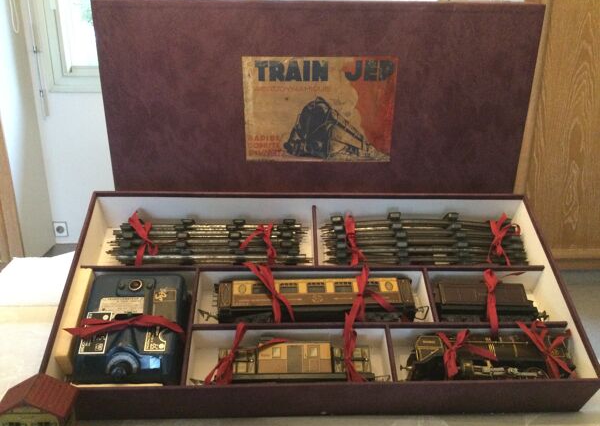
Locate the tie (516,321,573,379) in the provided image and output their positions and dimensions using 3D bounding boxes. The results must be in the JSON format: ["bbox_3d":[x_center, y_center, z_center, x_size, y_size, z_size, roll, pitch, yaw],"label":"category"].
[{"bbox_3d":[0.374,0.208,0.818,0.077,0.042,0.086,0,47,-3],"label":"tie"}]

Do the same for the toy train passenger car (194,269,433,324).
[{"bbox_3d":[0.023,0.140,0.826,0.338,0.067,0.086,0,47,-4],"label":"toy train passenger car"}]

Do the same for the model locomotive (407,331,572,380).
[{"bbox_3d":[0.281,0.235,0.833,0.270,0.063,0.085,0,47,-3],"label":"model locomotive"}]

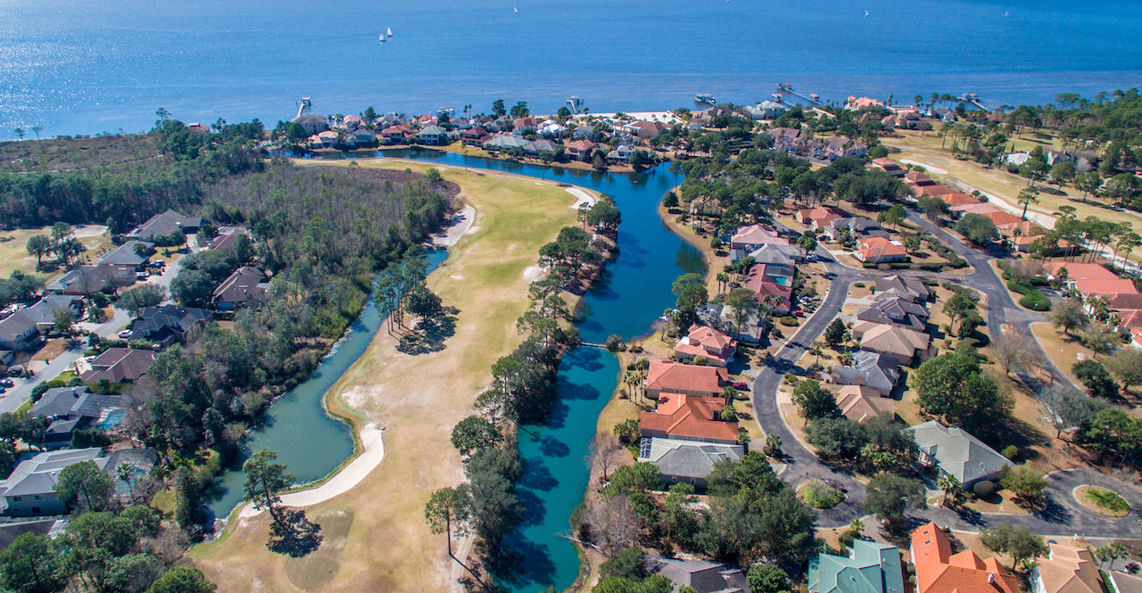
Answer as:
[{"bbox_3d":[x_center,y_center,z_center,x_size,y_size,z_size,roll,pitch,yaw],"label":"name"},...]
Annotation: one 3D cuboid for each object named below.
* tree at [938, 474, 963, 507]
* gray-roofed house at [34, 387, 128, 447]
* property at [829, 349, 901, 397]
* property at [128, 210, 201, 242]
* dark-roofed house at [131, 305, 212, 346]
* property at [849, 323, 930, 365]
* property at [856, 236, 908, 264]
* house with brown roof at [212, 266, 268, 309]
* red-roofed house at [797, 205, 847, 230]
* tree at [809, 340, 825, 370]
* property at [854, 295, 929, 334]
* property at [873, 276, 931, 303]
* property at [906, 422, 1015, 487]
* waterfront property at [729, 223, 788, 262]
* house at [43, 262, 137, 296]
[{"bbox_3d":[89.350,45.690,149.410,4.800,9.300,4.800,0,28,0],"label":"tree"},{"bbox_3d":[-141.260,32.000,181.990,22.200,5.800,20.000,-2,28,-4],"label":"gray-roofed house"},{"bbox_3d":[93.010,23.100,200.530,19.000,6.500,17.300,9,29,16],"label":"property"},{"bbox_3d":[-187.520,-34.090,297.040,27.000,8.000,26.000,0,28,0],"label":"property"},{"bbox_3d":[-141.230,9.480,222.410,22.000,7.200,20.200,-2,28,-4],"label":"dark-roofed house"},{"bbox_3d":[109.770,14.660,216.230,22.700,6.700,16.300,10,30,18],"label":"property"},{"bbox_3d":[133.520,-21.940,278.670,22.000,7.000,18.500,-3,28,-5],"label":"property"},{"bbox_3d":[-124.480,-3.910,242.130,16.000,7.200,25.000,0,28,0],"label":"house with brown roof"},{"bbox_3d":[122.620,-39.870,311.530,20.500,7.500,18.000,-8,29,-15],"label":"red-roofed house"},{"bbox_3d":[77.600,18.680,199.860,4.000,9.200,4.000,0,28,0],"label":"tree"},{"bbox_3d":[117.480,6.000,232.430,23.500,6.700,15.500,10,30,18],"label":"property"},{"bbox_3d":[127.220,-3.320,243.290,20.500,7.500,17.000,9,29,16],"label":"property"},{"bbox_3d":[102.580,40.230,168.550,18.000,6.700,19.500,-9,30,-18],"label":"property"},{"bbox_3d":[87.430,-28.090,295.520,25.700,6.700,17.000,3,28,5],"label":"waterfront property"},{"bbox_3d":[-190.020,-6.640,252.900,28.000,6.200,19.000,-1,28,-3],"label":"house"}]

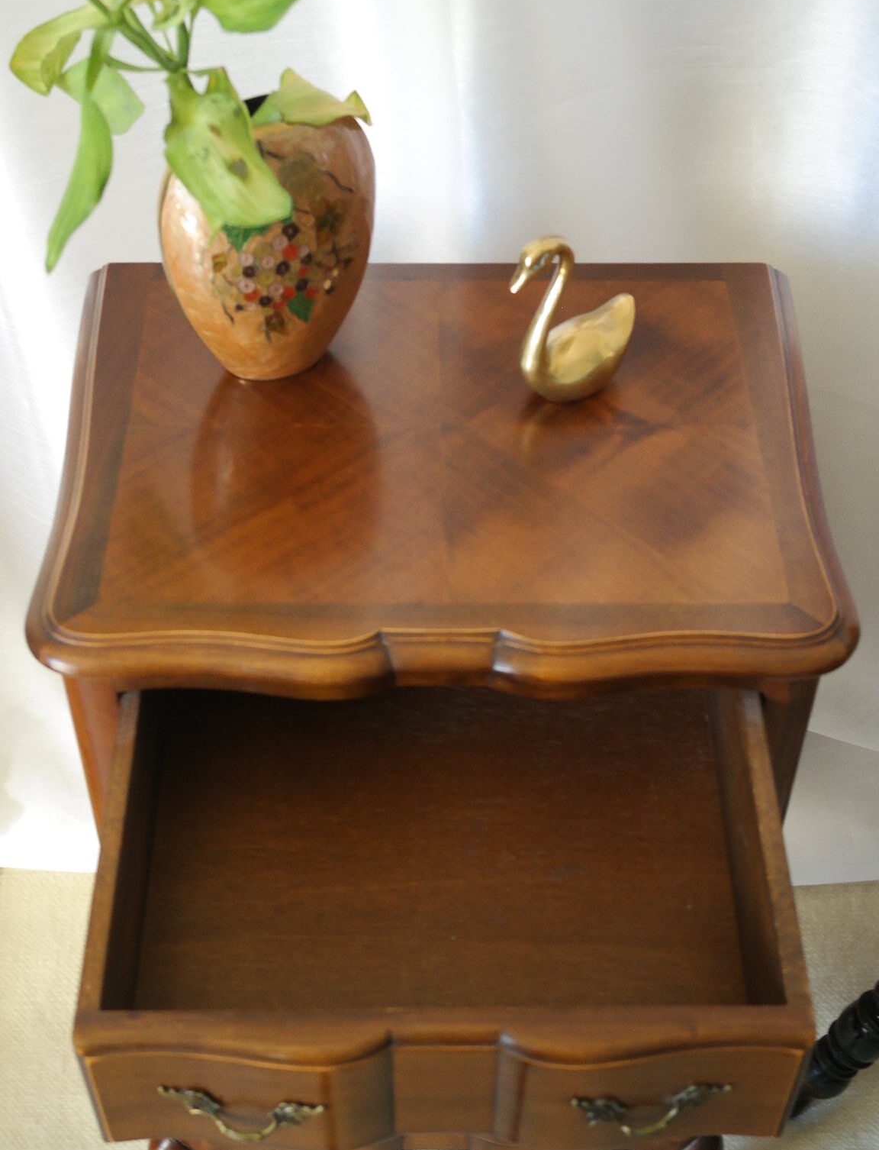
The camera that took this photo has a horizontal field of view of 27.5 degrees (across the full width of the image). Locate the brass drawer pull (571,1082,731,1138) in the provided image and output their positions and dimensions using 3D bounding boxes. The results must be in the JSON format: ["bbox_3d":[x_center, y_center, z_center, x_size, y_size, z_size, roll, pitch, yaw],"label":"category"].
[{"bbox_3d":[0.101,0.255,0.847,0.076,0.027,0.016,-5,48,-6],"label":"brass drawer pull"}]

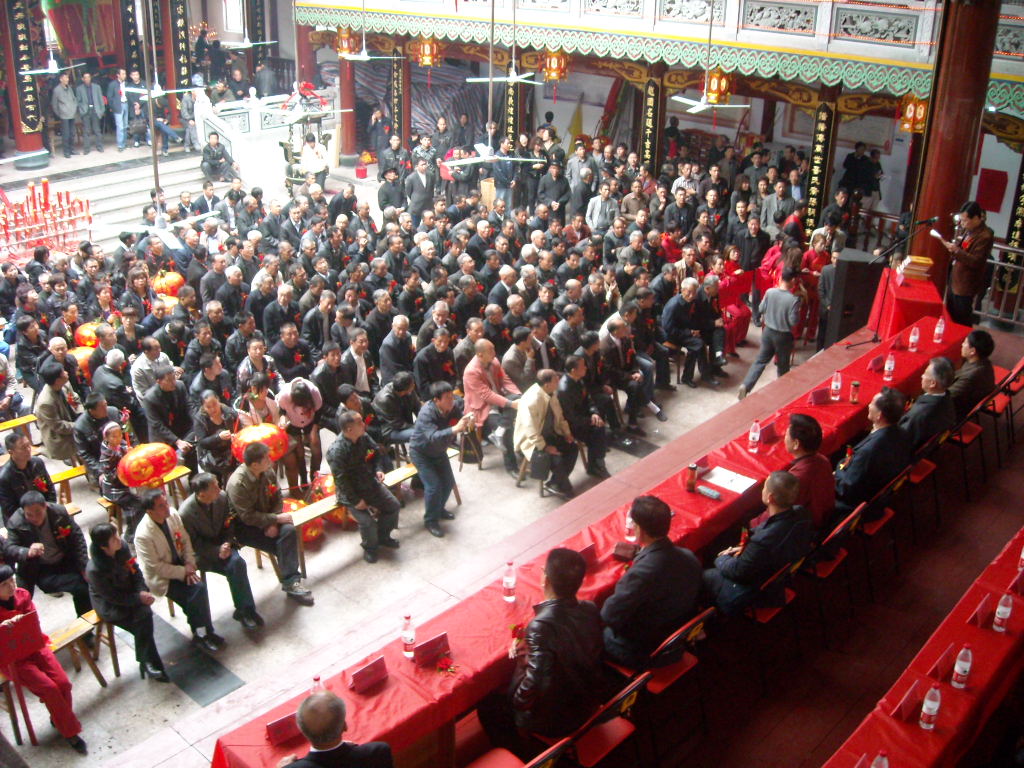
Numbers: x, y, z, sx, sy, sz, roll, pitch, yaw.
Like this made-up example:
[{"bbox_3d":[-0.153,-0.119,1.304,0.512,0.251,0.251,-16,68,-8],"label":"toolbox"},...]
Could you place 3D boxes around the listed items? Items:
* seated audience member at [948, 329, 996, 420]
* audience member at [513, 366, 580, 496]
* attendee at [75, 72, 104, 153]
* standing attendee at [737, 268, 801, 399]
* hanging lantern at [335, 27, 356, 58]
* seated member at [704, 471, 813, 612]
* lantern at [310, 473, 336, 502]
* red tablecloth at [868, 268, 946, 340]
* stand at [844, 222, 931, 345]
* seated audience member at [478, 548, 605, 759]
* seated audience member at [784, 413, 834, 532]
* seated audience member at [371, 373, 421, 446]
[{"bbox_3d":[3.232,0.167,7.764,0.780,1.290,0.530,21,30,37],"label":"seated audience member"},{"bbox_3d":[0.310,0.445,9.307,0.750,1.200,0.520,13,26,26],"label":"audience member"},{"bbox_3d":[-8.595,-5.513,21.064,0.550,1.660,0.360,-8,25,-21],"label":"attendee"},{"bbox_3d":[2.768,-0.491,11.172,0.650,1.620,0.500,-20,31,-41],"label":"standing attendee"},{"bbox_3d":[-3.385,-6.935,21.062,0.460,0.620,0.460,21,31,38],"label":"hanging lantern"},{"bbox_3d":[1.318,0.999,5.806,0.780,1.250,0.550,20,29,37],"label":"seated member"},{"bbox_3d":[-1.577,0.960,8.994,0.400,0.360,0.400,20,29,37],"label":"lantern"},{"bbox_3d":[4.323,-0.717,11.320,0.560,0.780,1.100,6,24,11],"label":"red tablecloth"},{"bbox_3d":[3.924,-1.081,10.701,0.750,1.480,0.600,20,29,37],"label":"stand"},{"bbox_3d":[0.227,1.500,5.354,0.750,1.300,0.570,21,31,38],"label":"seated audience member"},{"bbox_3d":[1.709,0.779,6.254,0.800,1.290,0.550,21,30,37],"label":"seated audience member"},{"bbox_3d":[-1.040,0.442,9.867,0.780,1.200,0.520,4,24,6],"label":"seated audience member"}]

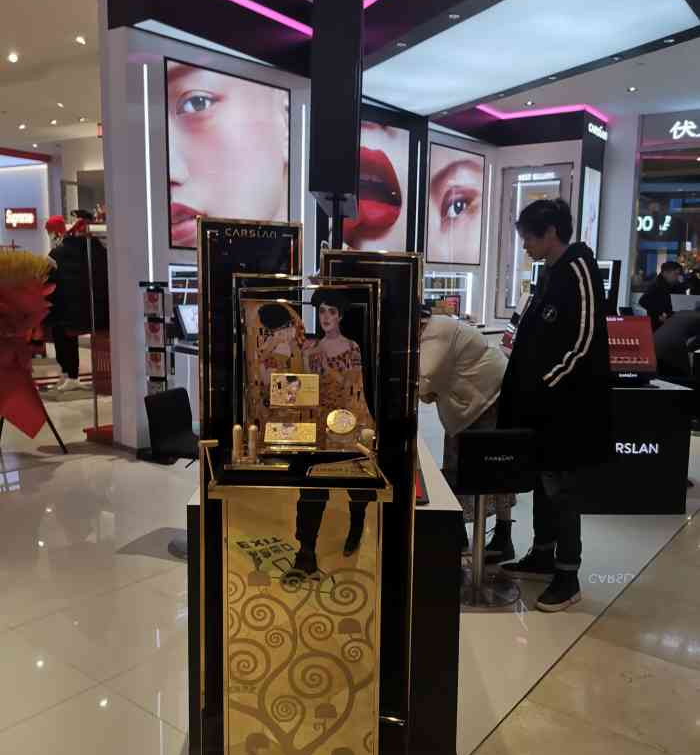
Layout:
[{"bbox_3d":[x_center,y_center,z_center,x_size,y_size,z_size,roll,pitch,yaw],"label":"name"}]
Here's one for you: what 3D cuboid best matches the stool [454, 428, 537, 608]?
[{"bbox_3d":[0.617,0.601,3.386,0.400,0.810,0.420,-1,8,-12],"label":"stool"}]

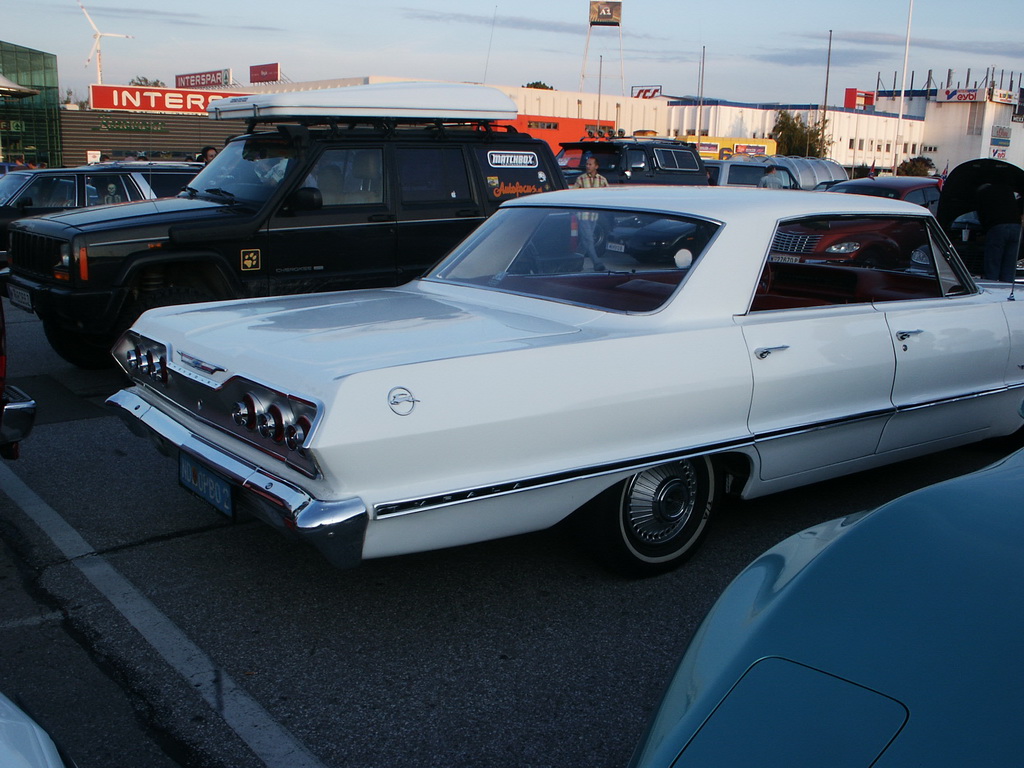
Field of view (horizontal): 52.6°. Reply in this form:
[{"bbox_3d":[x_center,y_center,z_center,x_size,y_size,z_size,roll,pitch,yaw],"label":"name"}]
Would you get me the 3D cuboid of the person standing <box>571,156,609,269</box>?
[{"bbox_3d":[1.168,-2.631,15.793,0.530,1.700,0.450,-1,12,-8],"label":"person standing"}]

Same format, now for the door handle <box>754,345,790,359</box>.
[{"bbox_3d":[0.990,-0.123,3.901,0.205,0.045,0.050,-8,15,-37],"label":"door handle"}]

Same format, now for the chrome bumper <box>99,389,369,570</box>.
[{"bbox_3d":[-1.077,0.287,3.627,0.260,0.250,1.970,-8,15,-37],"label":"chrome bumper"}]

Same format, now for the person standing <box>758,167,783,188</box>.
[{"bbox_3d":[5.253,-3.665,21.177,0.520,1.640,0.350,6,13,20],"label":"person standing"}]

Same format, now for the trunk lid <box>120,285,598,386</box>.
[{"bbox_3d":[-0.623,-0.171,3.877,1.210,0.230,1.430,-8,15,-37],"label":"trunk lid"}]

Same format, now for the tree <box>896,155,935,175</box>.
[{"bbox_3d":[30.447,-15.806,78.290,2.900,2.730,2.900,1,12,0],"label":"tree"}]

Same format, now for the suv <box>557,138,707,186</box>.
[{"bbox_3d":[2.065,-4.193,22.305,4.600,2.020,1.970,-10,16,-42],"label":"suv"}]

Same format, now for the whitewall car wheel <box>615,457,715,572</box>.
[{"bbox_3d":[0.507,0.404,3.892,0.660,0.660,0.200,-8,15,-37],"label":"whitewall car wheel"}]

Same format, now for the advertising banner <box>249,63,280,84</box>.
[{"bbox_3d":[-26.394,-33.179,110.641,0.300,2.000,6.500,-9,16,-41],"label":"advertising banner"}]

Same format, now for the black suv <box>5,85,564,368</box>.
[{"bbox_3d":[-1.536,-1.219,7.856,4.300,2.100,1.850,-10,17,-43],"label":"black suv"}]

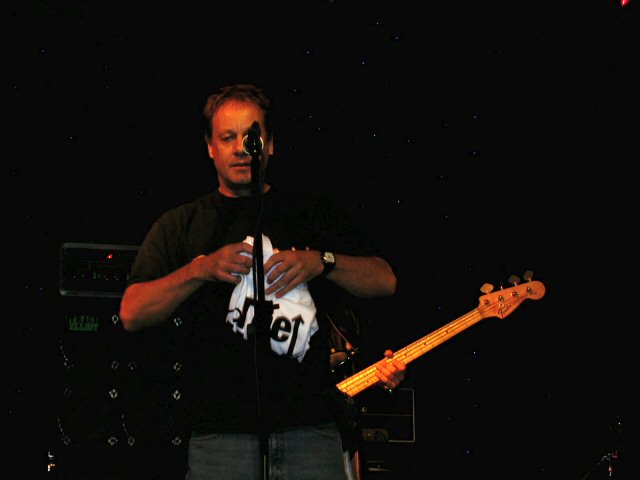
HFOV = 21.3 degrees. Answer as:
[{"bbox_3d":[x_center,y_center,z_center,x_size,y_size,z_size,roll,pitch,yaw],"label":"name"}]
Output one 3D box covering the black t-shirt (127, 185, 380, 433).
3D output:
[{"bbox_3d":[-0.164,0.172,4.200,0.630,0.610,0.330,0,-6,0],"label":"black t-shirt"}]

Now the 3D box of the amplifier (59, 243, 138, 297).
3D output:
[{"bbox_3d":[-0.875,0.144,7.344,0.540,0.230,0.300,2,-6,-15],"label":"amplifier"}]

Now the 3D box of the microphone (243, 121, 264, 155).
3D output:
[{"bbox_3d":[-0.154,-0.238,3.970,0.052,0.052,0.163,0,-18,-5],"label":"microphone"}]

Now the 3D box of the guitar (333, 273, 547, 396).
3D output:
[{"bbox_3d":[0.186,0.408,5.390,1.165,0.335,0.080,-29,-12,12],"label":"guitar"}]

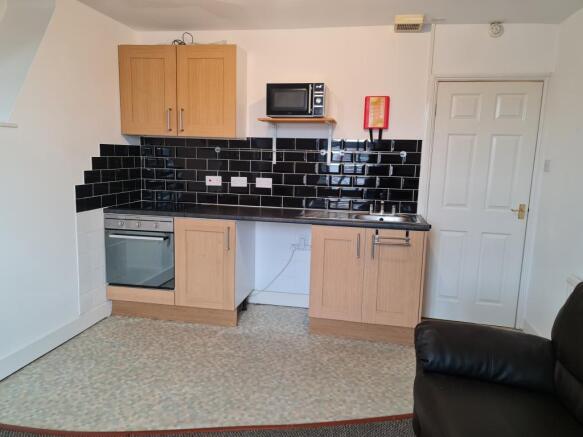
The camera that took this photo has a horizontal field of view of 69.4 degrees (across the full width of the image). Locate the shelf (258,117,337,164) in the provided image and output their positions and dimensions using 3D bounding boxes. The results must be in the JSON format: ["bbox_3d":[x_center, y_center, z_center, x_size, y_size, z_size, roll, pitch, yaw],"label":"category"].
[{"bbox_3d":[0.064,-0.621,3.461,0.602,0.358,0.295,3,9,10],"label":"shelf"}]

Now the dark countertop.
[{"bbox_3d":[-0.213,-0.040,3.448,2.521,0.040,0.587,3,9,10],"label":"dark countertop"}]

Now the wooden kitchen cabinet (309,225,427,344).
[{"bbox_3d":[0.594,0.450,3.376,0.807,0.872,0.572,3,9,10],"label":"wooden kitchen cabinet"}]

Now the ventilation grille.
[{"bbox_3d":[0.894,-1.481,3.217,0.211,0.062,0.220,3,9,10],"label":"ventilation grille"}]

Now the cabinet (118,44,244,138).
[{"bbox_3d":[-0.908,-1.061,3.578,1.011,0.724,0.297,3,9,10],"label":"cabinet"}]

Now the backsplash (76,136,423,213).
[{"bbox_3d":[-0.248,-0.331,3.250,2.494,0.593,0.902,3,9,10],"label":"backsplash"}]

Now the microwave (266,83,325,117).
[{"bbox_3d":[0.060,-0.925,3.383,0.447,0.258,0.340,3,9,10],"label":"microwave"}]

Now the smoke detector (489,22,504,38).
[{"bbox_3d":[1.561,-1.430,3.192,0.108,0.108,0.040,3,9,10],"label":"smoke detector"}]

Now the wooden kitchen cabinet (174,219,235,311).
[{"bbox_3d":[-0.626,0.317,3.586,0.501,0.725,0.572,3,9,10],"label":"wooden kitchen cabinet"}]

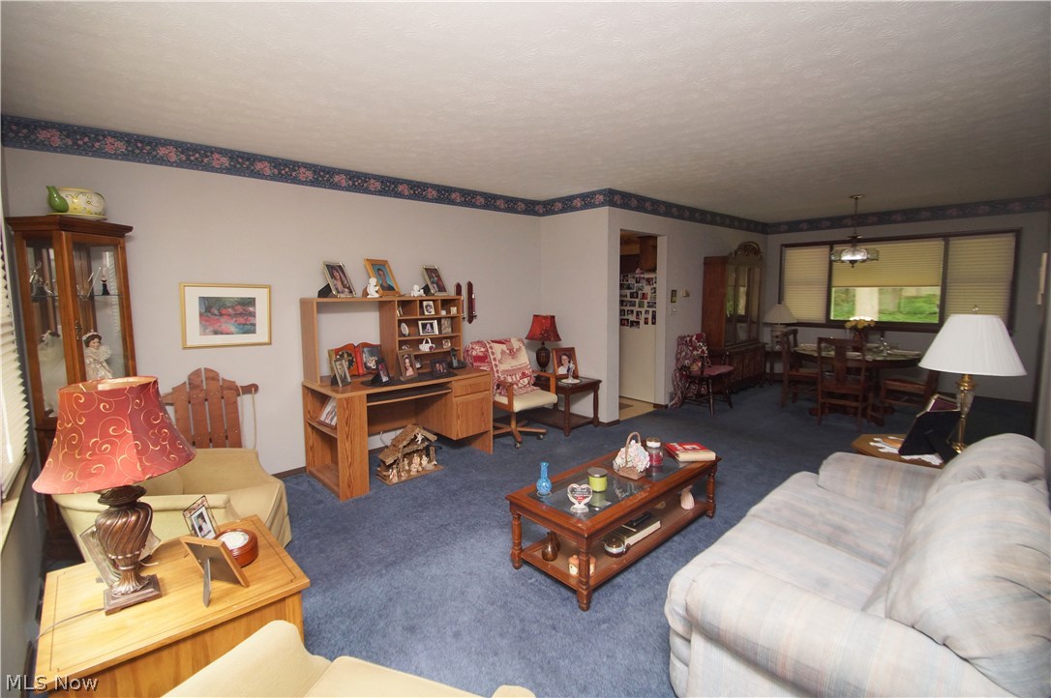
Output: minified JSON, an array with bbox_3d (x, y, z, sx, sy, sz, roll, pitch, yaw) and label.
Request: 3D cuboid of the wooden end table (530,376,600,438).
[{"bbox_3d":[0.394,0.580,4.687,0.530,0.490,0.660,-7,10,-40],"label":"wooden end table"}]

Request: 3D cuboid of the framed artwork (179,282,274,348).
[{"bbox_3d":[-2.114,-0.240,3.123,0.530,0.445,0.030,-8,10,-41],"label":"framed artwork"}]

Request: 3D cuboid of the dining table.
[{"bbox_3d":[3.791,0.377,5.020,1.270,0.740,1.270,-7,10,-40],"label":"dining table"}]

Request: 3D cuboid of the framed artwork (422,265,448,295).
[{"bbox_3d":[-0.838,-0.631,4.070,0.040,0.285,0.210,-23,-3,29],"label":"framed artwork"}]

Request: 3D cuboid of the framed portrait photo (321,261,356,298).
[{"bbox_3d":[-1.490,-0.551,3.488,0.040,0.280,0.210,-20,1,19],"label":"framed portrait photo"}]

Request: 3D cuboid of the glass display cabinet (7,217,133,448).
[{"bbox_3d":[-2.440,0.232,2.491,0.330,1.855,0.460,-1,8,-1],"label":"glass display cabinet"}]

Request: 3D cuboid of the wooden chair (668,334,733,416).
[{"bbox_3d":[2.154,0.274,5.282,0.550,0.880,0.570,-8,10,-41],"label":"wooden chair"}]

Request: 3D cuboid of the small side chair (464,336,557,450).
[{"bbox_3d":[-0.087,0.421,4.204,0.640,0.950,0.680,-7,10,-40],"label":"small side chair"}]

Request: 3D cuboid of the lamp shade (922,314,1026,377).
[{"bbox_3d":[2.425,-0.034,2.373,0.410,0.295,0.410,-7,10,-40],"label":"lamp shade"}]

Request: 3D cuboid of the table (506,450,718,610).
[{"bbox_3d":[0.571,0.926,2.547,1.280,0.386,0.515,-8,10,-41],"label":"table"}]

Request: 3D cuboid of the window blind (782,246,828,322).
[{"bbox_3d":[4.468,-1.024,6.999,0.050,1.175,0.615,-8,10,-41],"label":"window blind"}]

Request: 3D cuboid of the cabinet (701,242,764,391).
[{"bbox_3d":[2.900,-0.425,6.029,1.160,2.060,0.420,-7,10,-40],"label":"cabinet"}]

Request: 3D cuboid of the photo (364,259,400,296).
[{"bbox_3d":[-1.216,-0.605,3.754,0.040,0.335,0.250,-25,-3,26],"label":"photo"}]

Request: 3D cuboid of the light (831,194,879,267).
[{"bbox_3d":[3.686,-1.301,4.891,0.440,0.770,0.440,-7,10,-40],"label":"light"}]

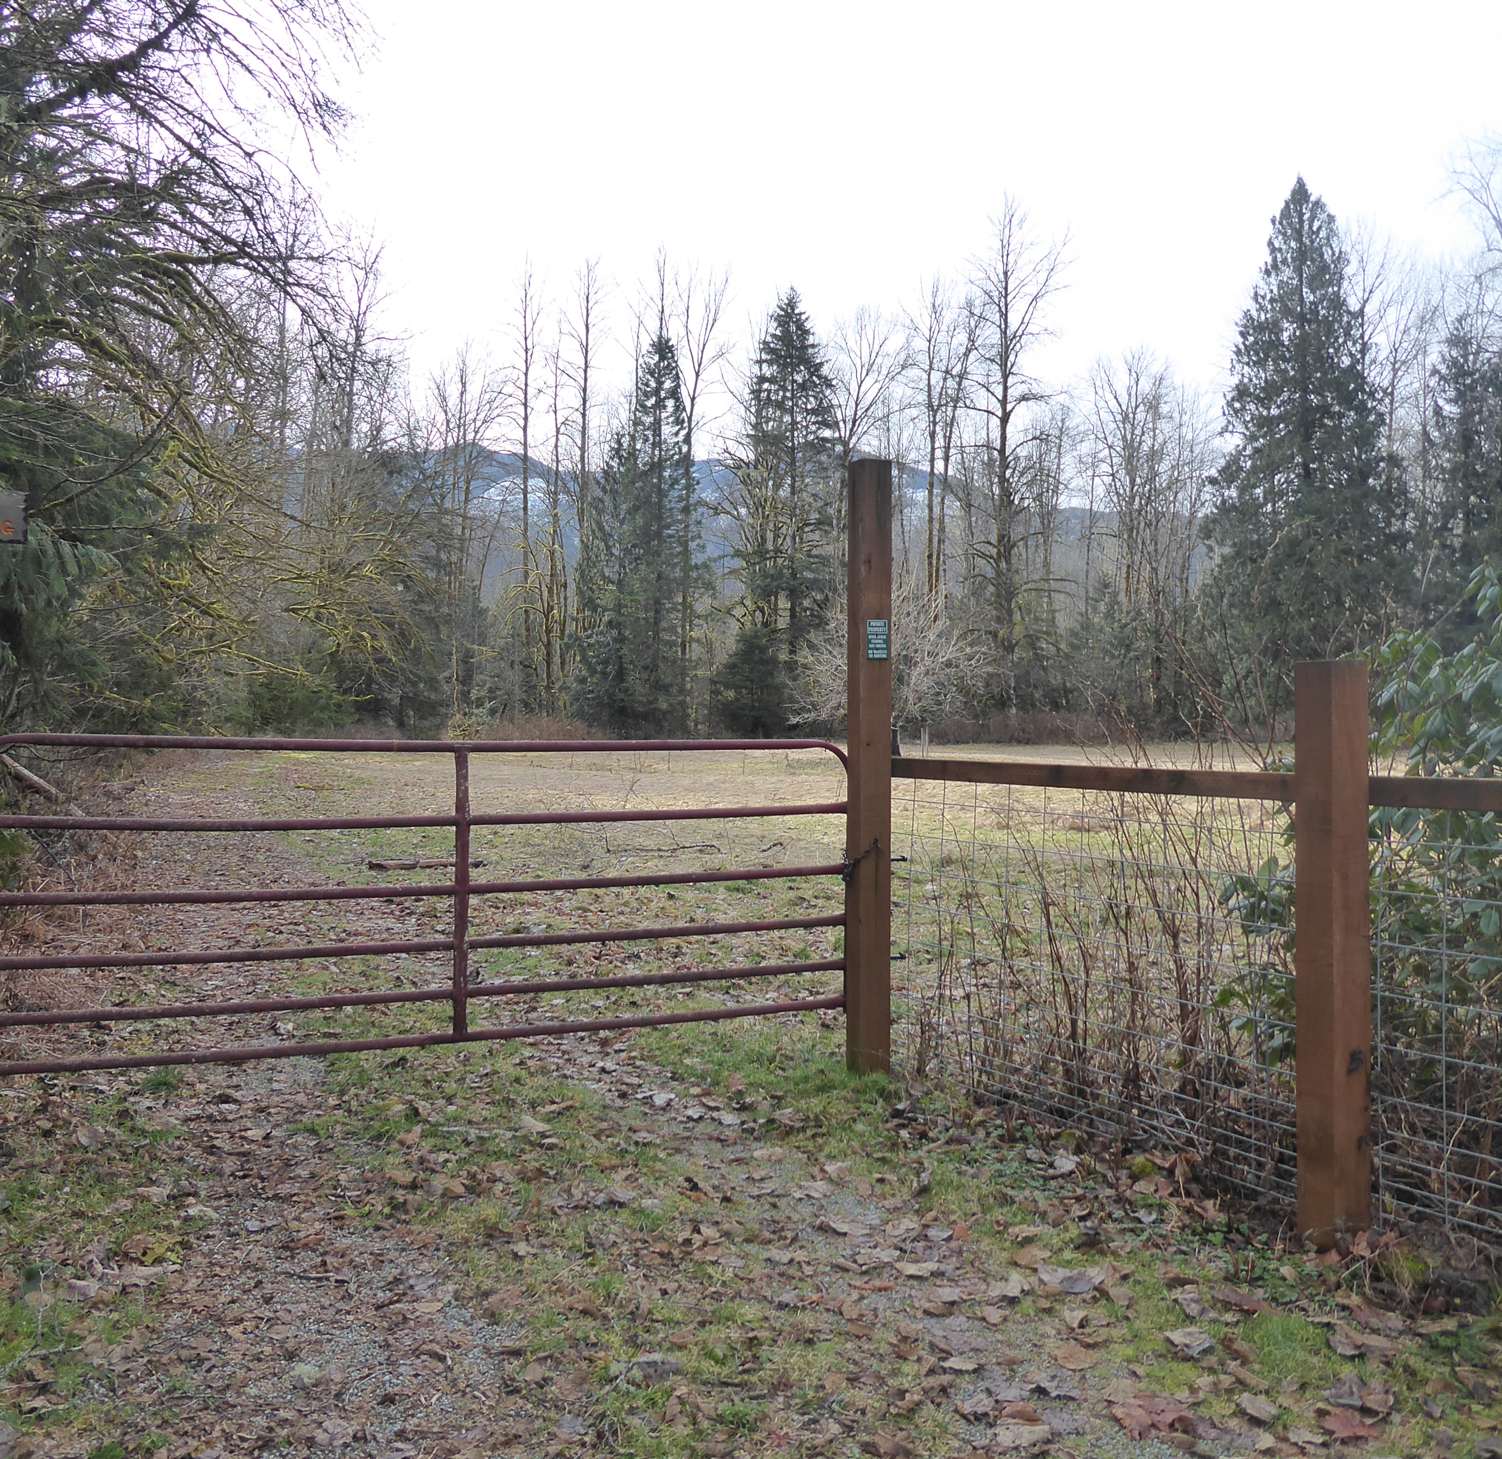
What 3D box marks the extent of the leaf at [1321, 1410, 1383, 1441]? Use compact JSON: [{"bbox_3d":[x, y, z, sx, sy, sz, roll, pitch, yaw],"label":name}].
[{"bbox_3d":[1.266,1.466,2.960,0.134,0.027,0.080,0,0,0],"label":"leaf"}]

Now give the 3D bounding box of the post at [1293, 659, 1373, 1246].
[{"bbox_3d":[1.737,0.656,4.200,0.145,1.712,0.145,0,0,-22],"label":"post"}]

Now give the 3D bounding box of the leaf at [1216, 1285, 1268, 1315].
[{"bbox_3d":[1.266,1.468,3.617,0.133,0.025,0.121,0,0,0],"label":"leaf"}]

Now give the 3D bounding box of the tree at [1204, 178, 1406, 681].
[{"bbox_3d":[29.139,-14.289,74.000,10.647,29.459,10.647,0,0,0],"label":"tree"}]

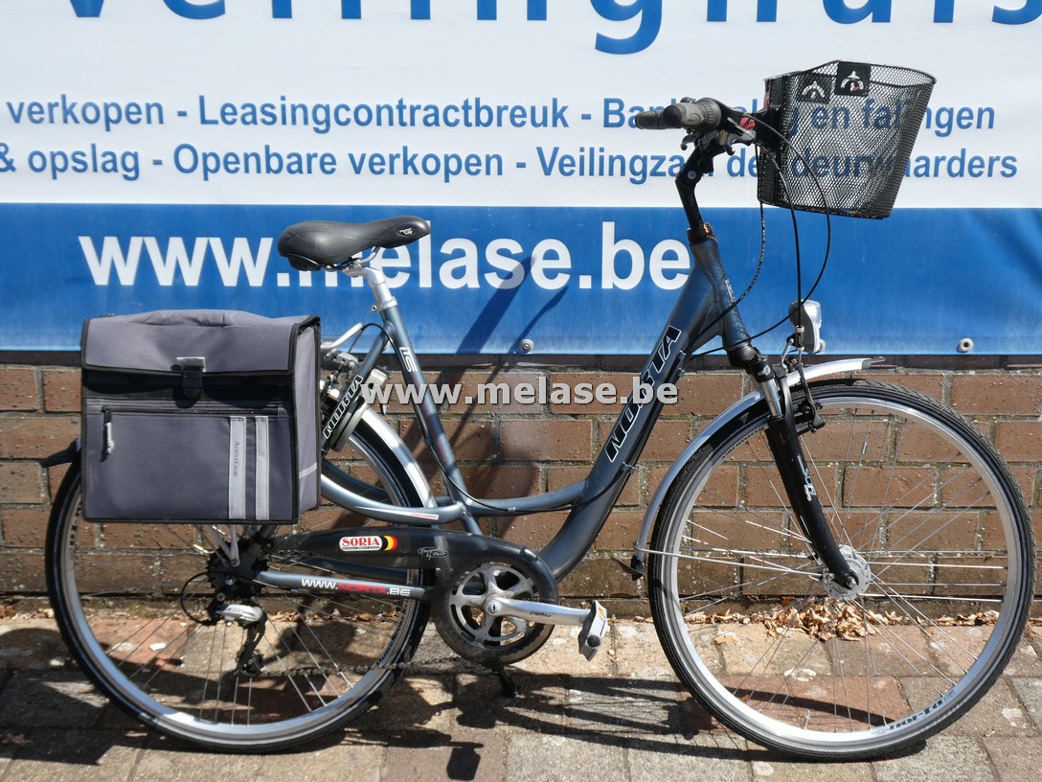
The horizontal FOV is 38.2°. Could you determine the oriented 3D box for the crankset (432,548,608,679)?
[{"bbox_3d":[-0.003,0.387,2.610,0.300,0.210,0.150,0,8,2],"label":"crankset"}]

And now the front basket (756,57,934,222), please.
[{"bbox_3d":[0.555,-0.429,2.590,0.285,0.250,0.335,6,8,0],"label":"front basket"}]

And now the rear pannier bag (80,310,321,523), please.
[{"bbox_3d":[-0.536,0.036,2.550,0.345,0.335,0.165,1,8,4],"label":"rear pannier bag"}]

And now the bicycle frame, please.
[{"bbox_3d":[0.062,-0.031,2.648,1.075,0.840,0.160,0,8,0],"label":"bicycle frame"}]

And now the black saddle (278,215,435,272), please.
[{"bbox_3d":[-0.292,-0.258,2.628,0.268,0.095,0.190,-2,7,2],"label":"black saddle"}]

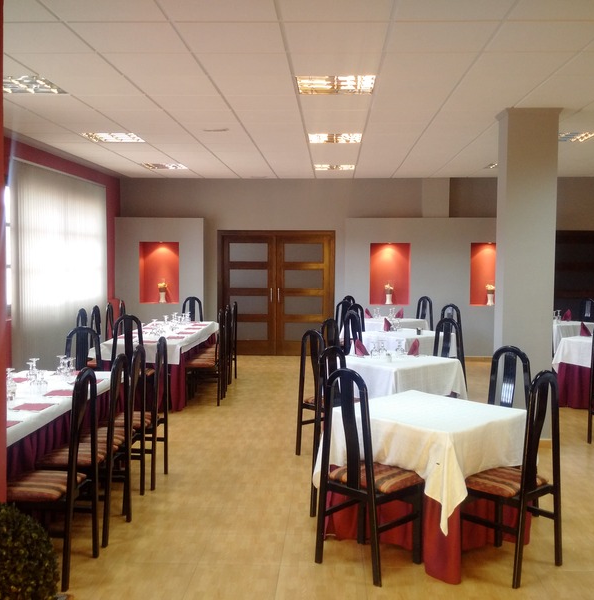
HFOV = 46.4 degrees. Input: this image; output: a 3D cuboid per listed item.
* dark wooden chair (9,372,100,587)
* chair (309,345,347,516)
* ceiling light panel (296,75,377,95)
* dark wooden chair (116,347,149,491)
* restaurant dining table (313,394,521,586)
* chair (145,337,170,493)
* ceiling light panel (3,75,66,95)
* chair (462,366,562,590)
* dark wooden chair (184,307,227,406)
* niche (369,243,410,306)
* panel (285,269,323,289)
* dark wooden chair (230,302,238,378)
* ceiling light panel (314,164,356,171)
[{"bbox_3d":[-1.260,0.845,3.453,0.430,1.040,0.425,1,3,5],"label":"dark wooden chair"},{"bbox_3d":[0.355,0.828,4.310,0.430,1.045,0.470,-3,5,-44],"label":"chair"},{"bbox_3d":[0.291,-1.659,5.324,0.605,0.060,0.580,1,3,3],"label":"ceiling light panel"},{"bbox_3d":[-1.218,0.803,4.466,0.470,1.045,0.430,1,3,3],"label":"dark wooden chair"},{"bbox_3d":[0.745,0.996,4.008,0.860,0.725,0.860,-2,4,-42],"label":"restaurant dining table"},{"bbox_3d":[-1.158,0.764,4.885,0.430,1.040,0.425,1,3,4],"label":"chair"},{"bbox_3d":[-2.174,-1.695,5.419,0.610,0.060,0.590,1,3,3],"label":"ceiling light panel"},{"bbox_3d":[1.093,0.863,3.609,0.425,1.040,0.430,-2,4,-42],"label":"chair"},{"bbox_3d":[-1.037,0.614,7.639,0.460,1.055,0.430,1,4,3],"label":"dark wooden chair"},{"bbox_3d":[1.474,-0.404,11.022,0.641,0.976,0.280,1,4,3],"label":"niche"},{"bbox_3d":[0.124,-0.352,11.454,0.625,0.310,0.030,1,3,3],"label":"panel"},{"bbox_3d":[-1.001,0.531,8.972,0.430,1.040,0.425,1,3,3],"label":"dark wooden chair"},{"bbox_3d":[0.540,-1.934,9.995,0.610,0.060,0.590,1,3,3],"label":"ceiling light panel"}]

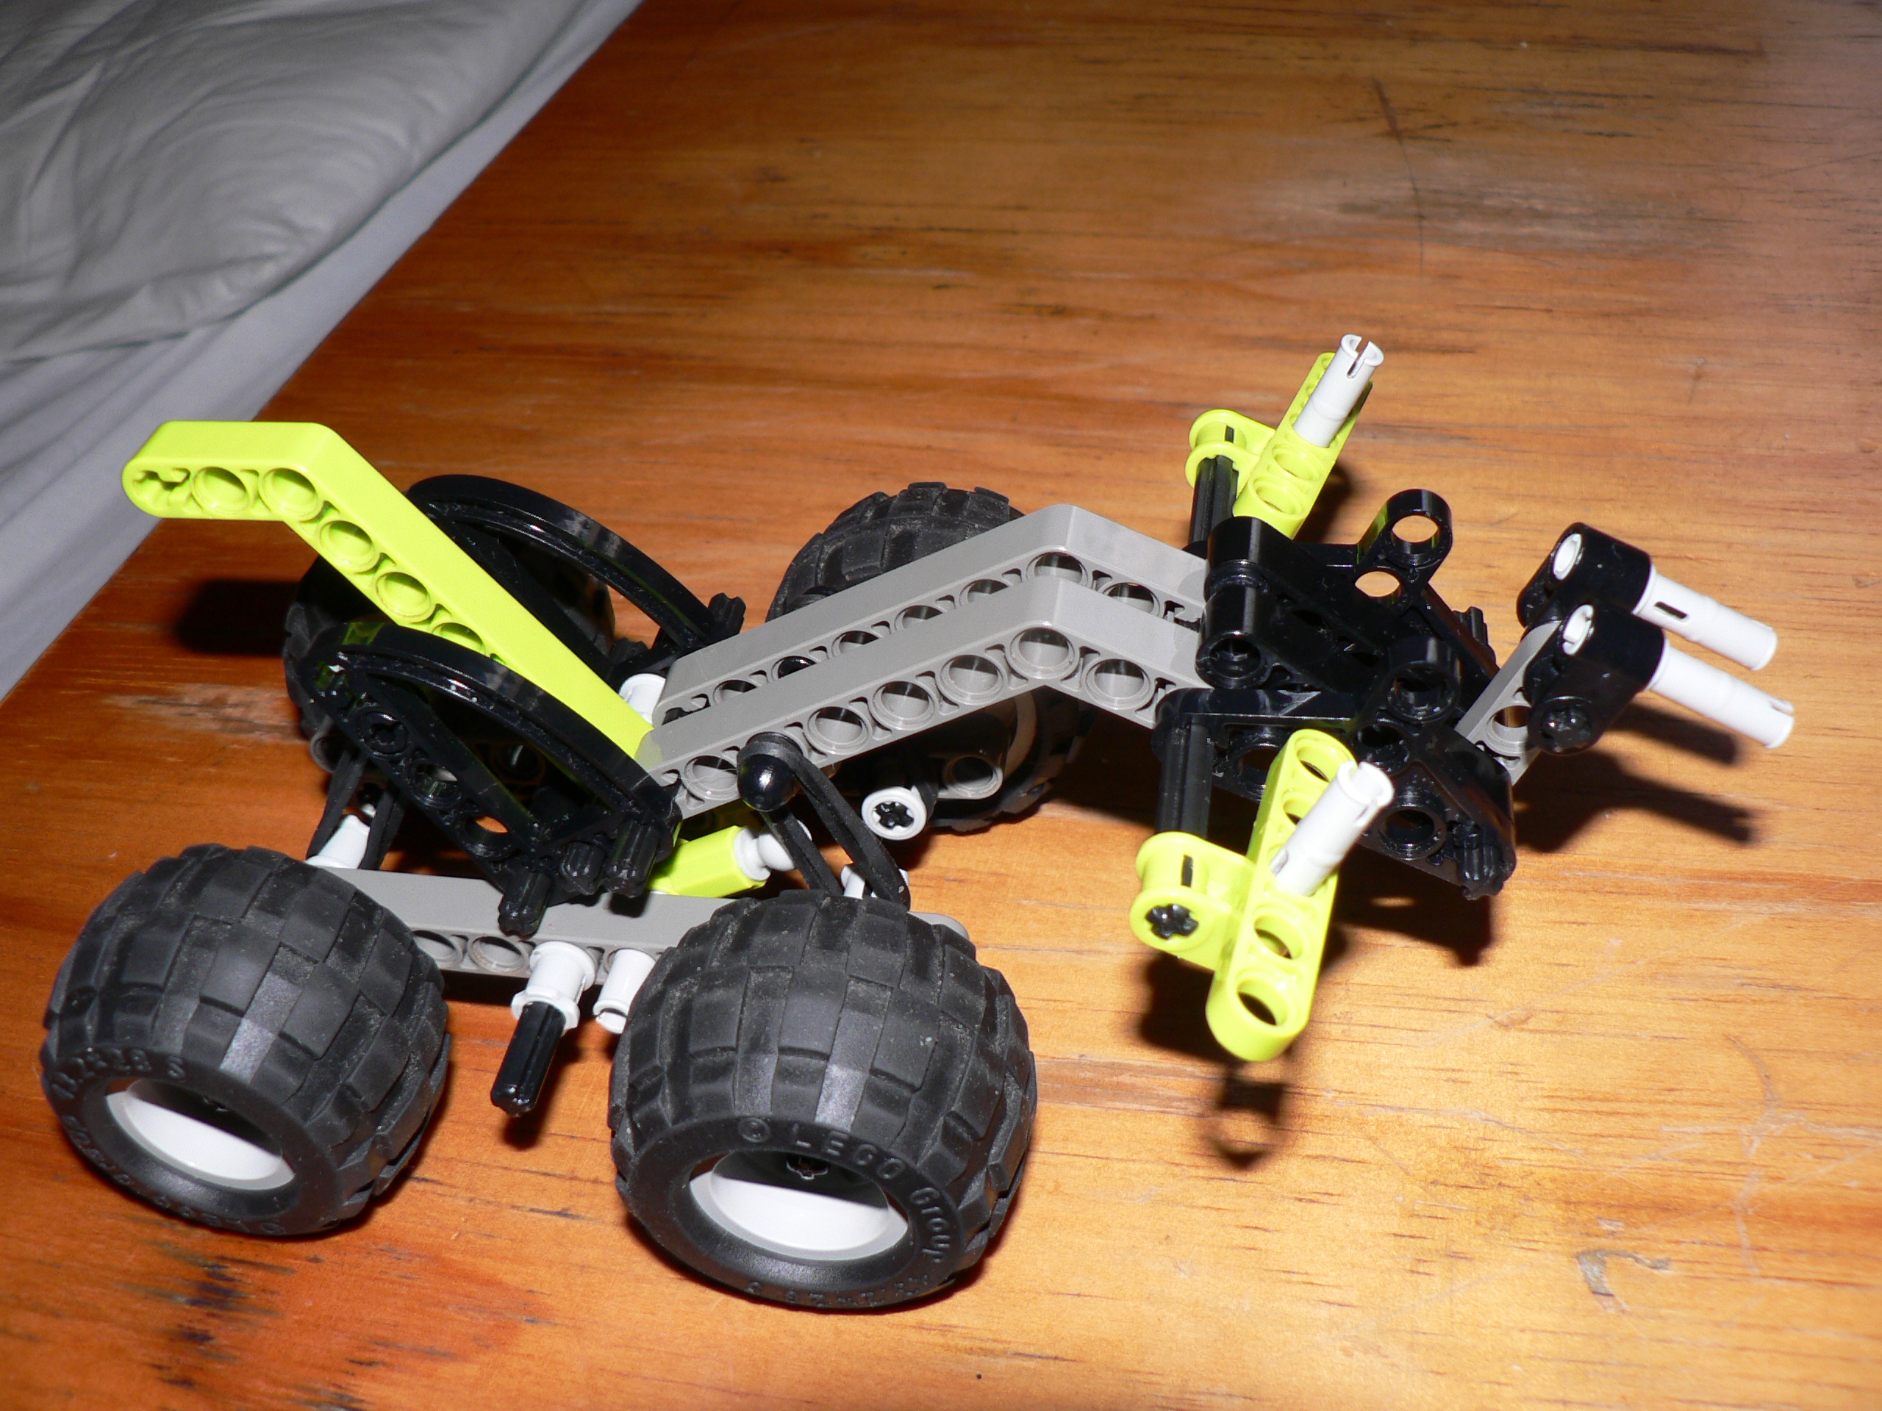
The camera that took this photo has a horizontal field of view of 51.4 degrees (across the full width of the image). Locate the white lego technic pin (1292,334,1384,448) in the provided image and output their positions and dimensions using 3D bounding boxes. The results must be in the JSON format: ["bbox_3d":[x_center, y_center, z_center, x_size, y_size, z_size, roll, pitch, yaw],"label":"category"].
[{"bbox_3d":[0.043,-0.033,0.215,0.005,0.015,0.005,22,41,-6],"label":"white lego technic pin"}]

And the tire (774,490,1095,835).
[{"bbox_3d":[-0.001,-0.006,0.253,0.043,0.043,0.028,2,34,4],"label":"tire"}]

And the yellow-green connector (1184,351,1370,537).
[{"bbox_3d":[0.036,-0.029,0.221,0.016,0.012,0.040,31,41,4],"label":"yellow-green connector"}]

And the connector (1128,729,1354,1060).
[{"bbox_3d":[0.025,0.017,0.175,0.016,0.012,0.040,27,41,-1],"label":"connector"}]

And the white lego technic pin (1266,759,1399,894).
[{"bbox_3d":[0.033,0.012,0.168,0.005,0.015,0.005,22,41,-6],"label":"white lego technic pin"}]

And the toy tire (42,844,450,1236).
[{"bbox_3d":[-0.073,0.036,0.207,0.043,0.043,0.028,3,44,9],"label":"toy tire"}]

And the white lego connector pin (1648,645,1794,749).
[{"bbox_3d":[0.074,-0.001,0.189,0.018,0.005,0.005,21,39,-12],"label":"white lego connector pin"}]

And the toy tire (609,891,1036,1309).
[{"bbox_3d":[-0.012,0.040,0.198,0.043,0.043,0.028,3,44,9],"label":"toy tire"}]

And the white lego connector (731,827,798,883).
[{"bbox_3d":[-0.018,0.015,0.207,0.009,0.006,0.006,-21,33,26],"label":"white lego connector"}]

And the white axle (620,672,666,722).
[{"bbox_3d":[-0.034,0.000,0.225,0.007,0.007,0.007,4,40,8],"label":"white axle"}]

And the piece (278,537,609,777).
[{"bbox_3d":[-0.064,-0.008,0.256,0.043,0.043,0.028,2,34,4],"label":"piece"}]

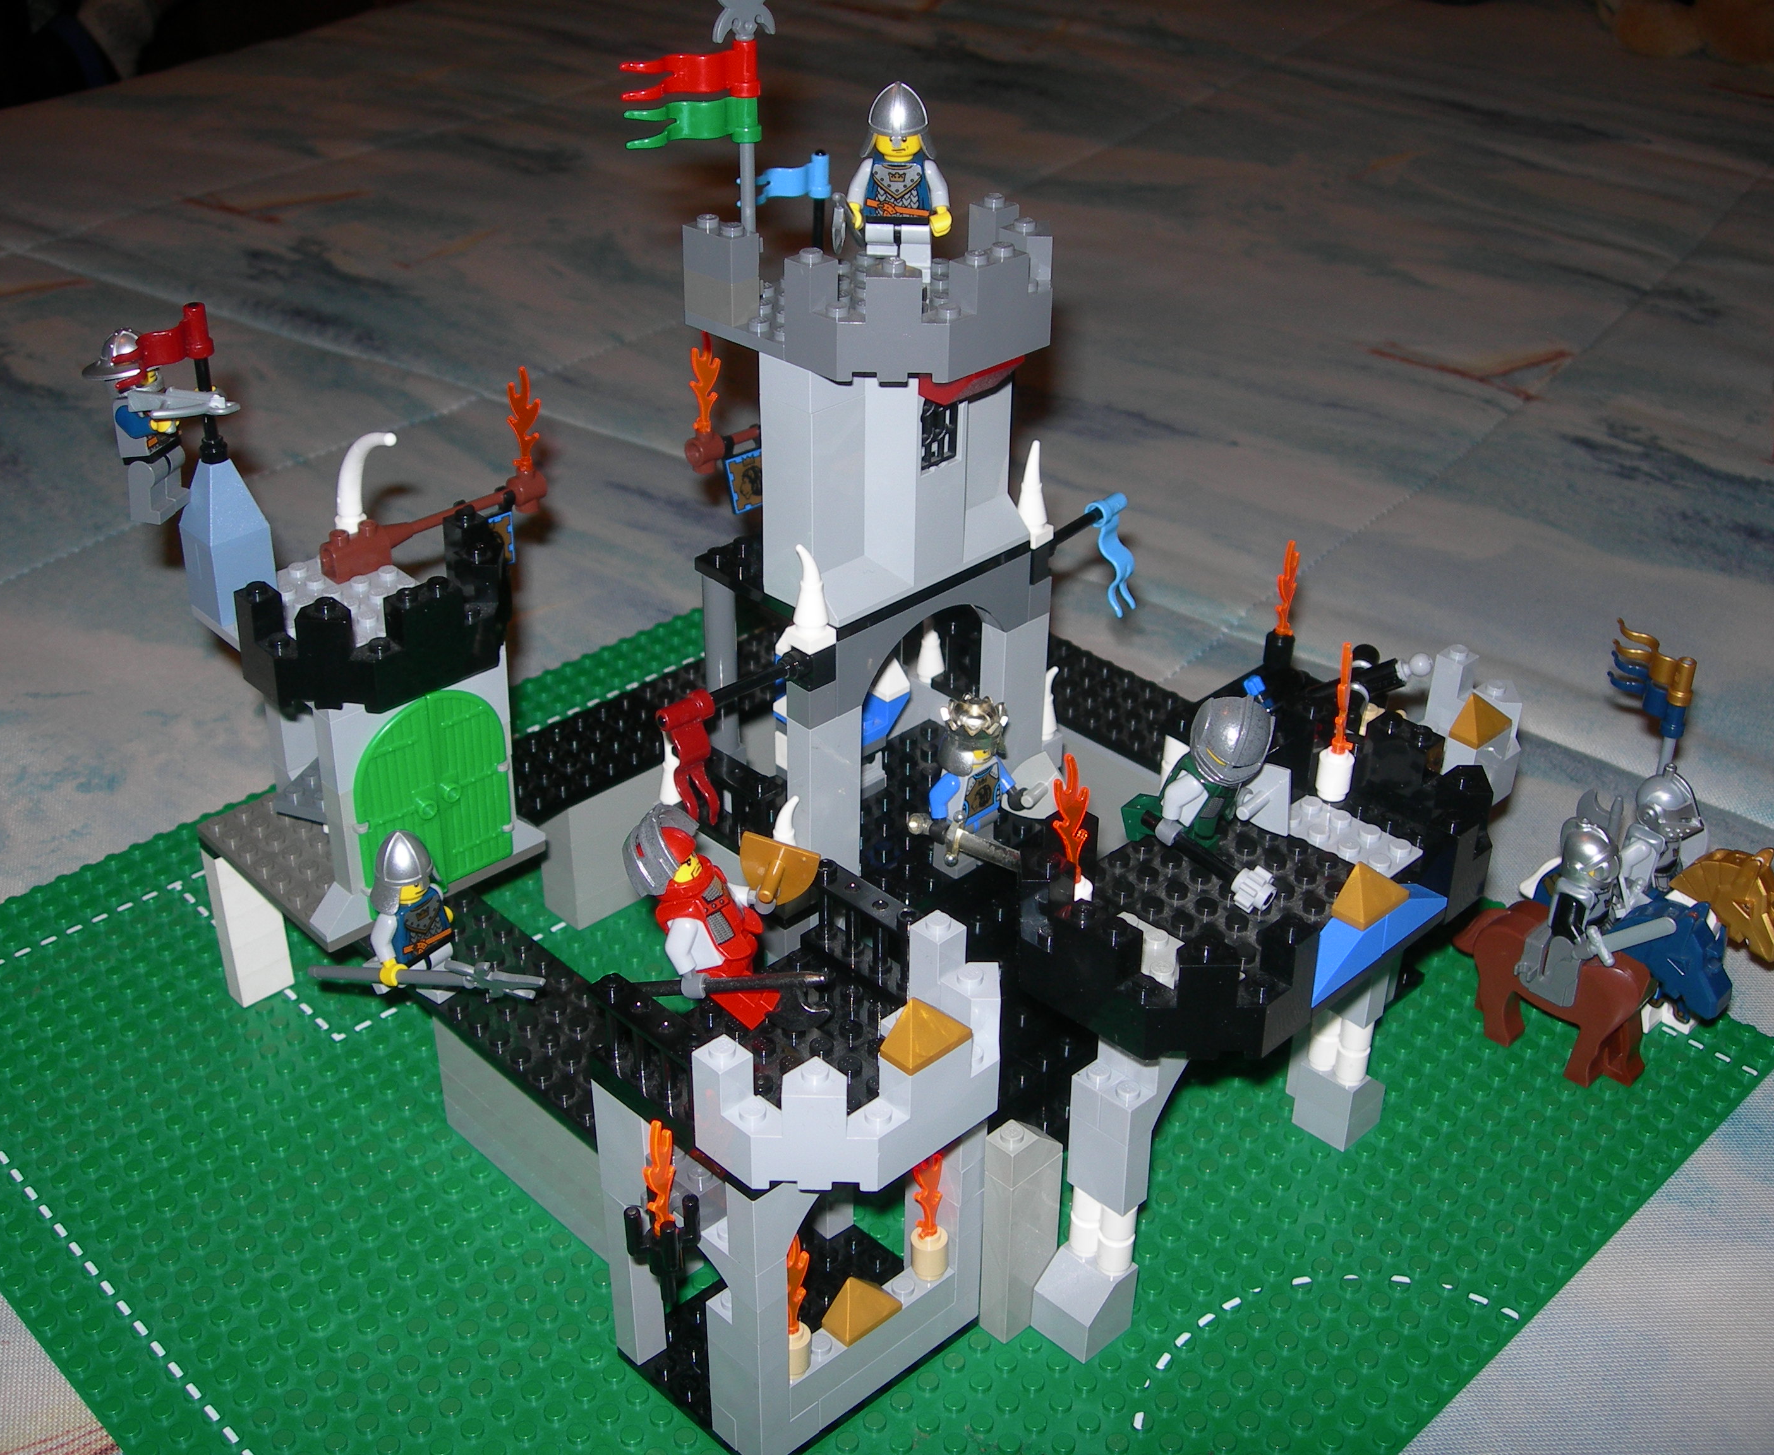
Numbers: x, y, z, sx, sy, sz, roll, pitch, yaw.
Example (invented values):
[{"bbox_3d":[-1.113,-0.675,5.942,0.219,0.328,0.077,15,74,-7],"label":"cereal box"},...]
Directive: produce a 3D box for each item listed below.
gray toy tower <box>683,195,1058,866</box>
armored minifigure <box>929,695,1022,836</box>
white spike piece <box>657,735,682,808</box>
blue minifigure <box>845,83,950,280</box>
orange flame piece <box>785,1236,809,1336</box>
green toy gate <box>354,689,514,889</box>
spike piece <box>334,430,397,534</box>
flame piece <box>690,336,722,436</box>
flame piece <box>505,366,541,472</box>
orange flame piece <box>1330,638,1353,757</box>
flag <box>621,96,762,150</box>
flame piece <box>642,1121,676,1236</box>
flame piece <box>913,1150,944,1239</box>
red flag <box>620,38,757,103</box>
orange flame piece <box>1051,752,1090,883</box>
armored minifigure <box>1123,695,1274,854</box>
[{"bbox_3d":[0.001,-0.044,0.502,0.080,0.155,0.064,-27,41,-36],"label":"gray toy tower"},{"bbox_3d":[0.021,0.014,0.513,0.024,0.047,0.017,-26,41,-37],"label":"armored minifigure"},{"bbox_3d":[-0.055,0.009,0.541,0.008,0.022,0.008,-2,32,-6],"label":"white spike piece"},{"bbox_3d":[0.003,-0.124,0.486,0.025,0.045,0.016,1,32,0],"label":"blue minifigure"},{"bbox_3d":[-0.018,0.107,0.412,0.009,0.030,0.004,0,32,-3],"label":"orange flame piece"},{"bbox_3d":[-0.106,0.015,0.499,0.042,0.053,0.007,-27,41,-36],"label":"green toy gate"},{"bbox_3d":[-0.125,-0.055,0.507,0.009,0.028,0.018,-27,41,-36],"label":"spike piece"},{"bbox_3d":[-0.048,-0.089,0.556,0.009,0.029,0.004,-7,33,-12],"label":"flame piece"},{"bbox_3d":[-0.091,-0.077,0.530,0.009,0.029,0.004,0,32,0],"label":"flame piece"},{"bbox_3d":[0.102,-0.007,0.478,0.004,0.030,0.009,9,33,12],"label":"orange flame piece"},{"bbox_3d":[-0.041,-0.128,0.452,0.030,0.013,0.007,-13,34,-20],"label":"flag"},{"bbox_3d":[-0.042,0.083,0.392,0.009,0.029,0.004,-27,41,-36],"label":"flame piece"},{"bbox_3d":[0.009,0.096,0.440,0.009,0.029,0.004,-27,41,-36],"label":"flame piece"},{"bbox_3d":[-0.041,-0.137,0.445,0.031,0.013,0.006,-10,33,-17],"label":"red flag"},{"bbox_3d":[0.038,0.018,0.436,0.009,0.030,0.004,4,32,5],"label":"orange flame piece"},{"bbox_3d":[0.068,0.010,0.464,0.024,0.037,0.023,-26,41,-37],"label":"armored minifigure"}]

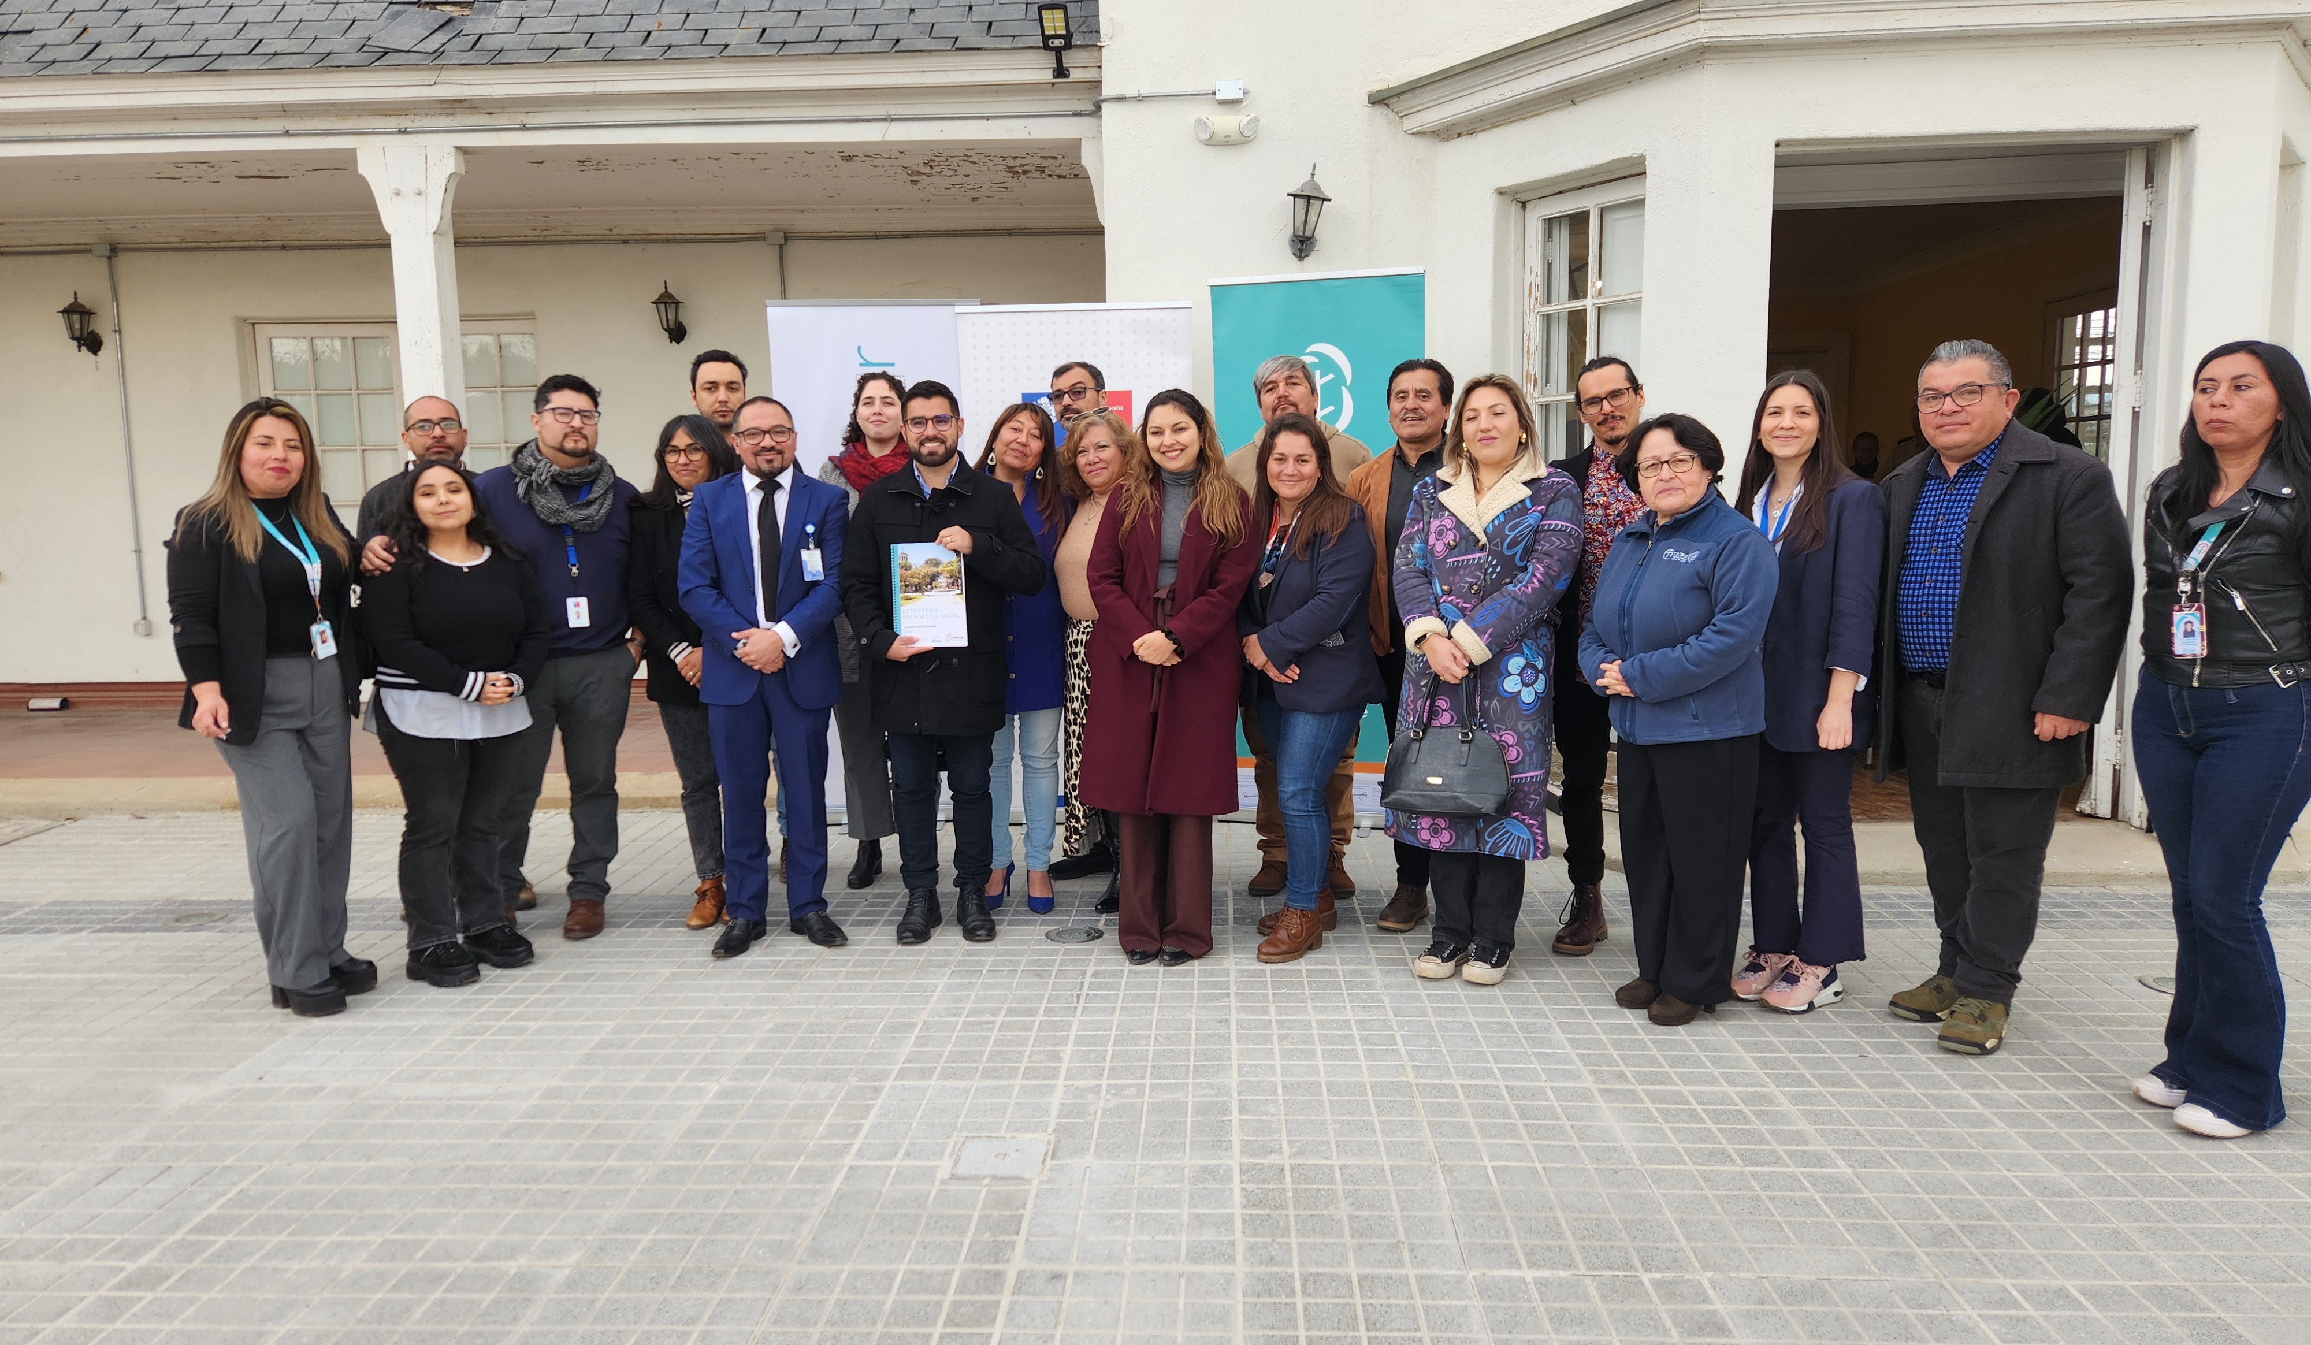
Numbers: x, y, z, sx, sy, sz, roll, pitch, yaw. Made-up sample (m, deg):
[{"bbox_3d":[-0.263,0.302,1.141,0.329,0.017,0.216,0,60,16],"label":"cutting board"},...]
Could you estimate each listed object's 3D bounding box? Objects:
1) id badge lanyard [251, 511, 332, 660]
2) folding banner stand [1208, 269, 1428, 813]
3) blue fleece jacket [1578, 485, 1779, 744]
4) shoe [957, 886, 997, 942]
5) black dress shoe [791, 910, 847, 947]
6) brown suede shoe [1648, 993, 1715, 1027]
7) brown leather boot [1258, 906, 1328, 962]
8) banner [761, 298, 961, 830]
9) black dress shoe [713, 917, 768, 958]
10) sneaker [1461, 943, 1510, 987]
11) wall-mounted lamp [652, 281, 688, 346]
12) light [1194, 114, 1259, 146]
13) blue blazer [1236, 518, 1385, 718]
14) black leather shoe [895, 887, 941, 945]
[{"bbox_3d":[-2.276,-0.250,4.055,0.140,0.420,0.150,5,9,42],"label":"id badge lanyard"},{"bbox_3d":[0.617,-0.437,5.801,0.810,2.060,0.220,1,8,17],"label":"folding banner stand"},{"bbox_3d":[1.349,-0.148,3.950,0.520,0.662,0.360,5,9,38],"label":"blue fleece jacket"},{"bbox_3d":[-0.557,0.715,4.729,0.112,0.140,0.300,-3,7,-16],"label":"shoe"},{"bbox_3d":[-1.028,0.739,4.667,0.105,0.115,0.301,-7,9,-39],"label":"black dress shoe"},{"bbox_3d":[1.340,0.806,3.881,0.250,0.110,0.096,-7,9,-39],"label":"brown suede shoe"},{"bbox_3d":[0.400,0.716,4.422,0.099,0.175,0.265,5,9,42],"label":"brown leather boot"},{"bbox_3d":[-1.054,-0.411,5.995,0.835,2.025,0.200,-2,7,-6],"label":"banner"},{"bbox_3d":[-1.251,0.757,4.630,0.105,0.110,0.305,0,7,6],"label":"black dress shoe"},{"bbox_3d":[0.918,0.772,4.253,0.108,0.110,0.272,2,8,22],"label":"sneaker"},{"bbox_3d":[-2.440,-1.807,7.714,0.165,0.304,0.200,-1,7,3],"label":"wall-mounted lamp"},{"bbox_3d":[0.274,-2.083,5.901,0.250,0.115,0.090,-2,7,3],"label":"light"},{"bbox_3d":[0.463,-0.170,4.499,0.460,0.594,0.330,4,8,34],"label":"blue blazer"},{"bbox_3d":[-0.720,0.713,4.683,0.107,0.150,0.296,0,7,6],"label":"black leather shoe"}]

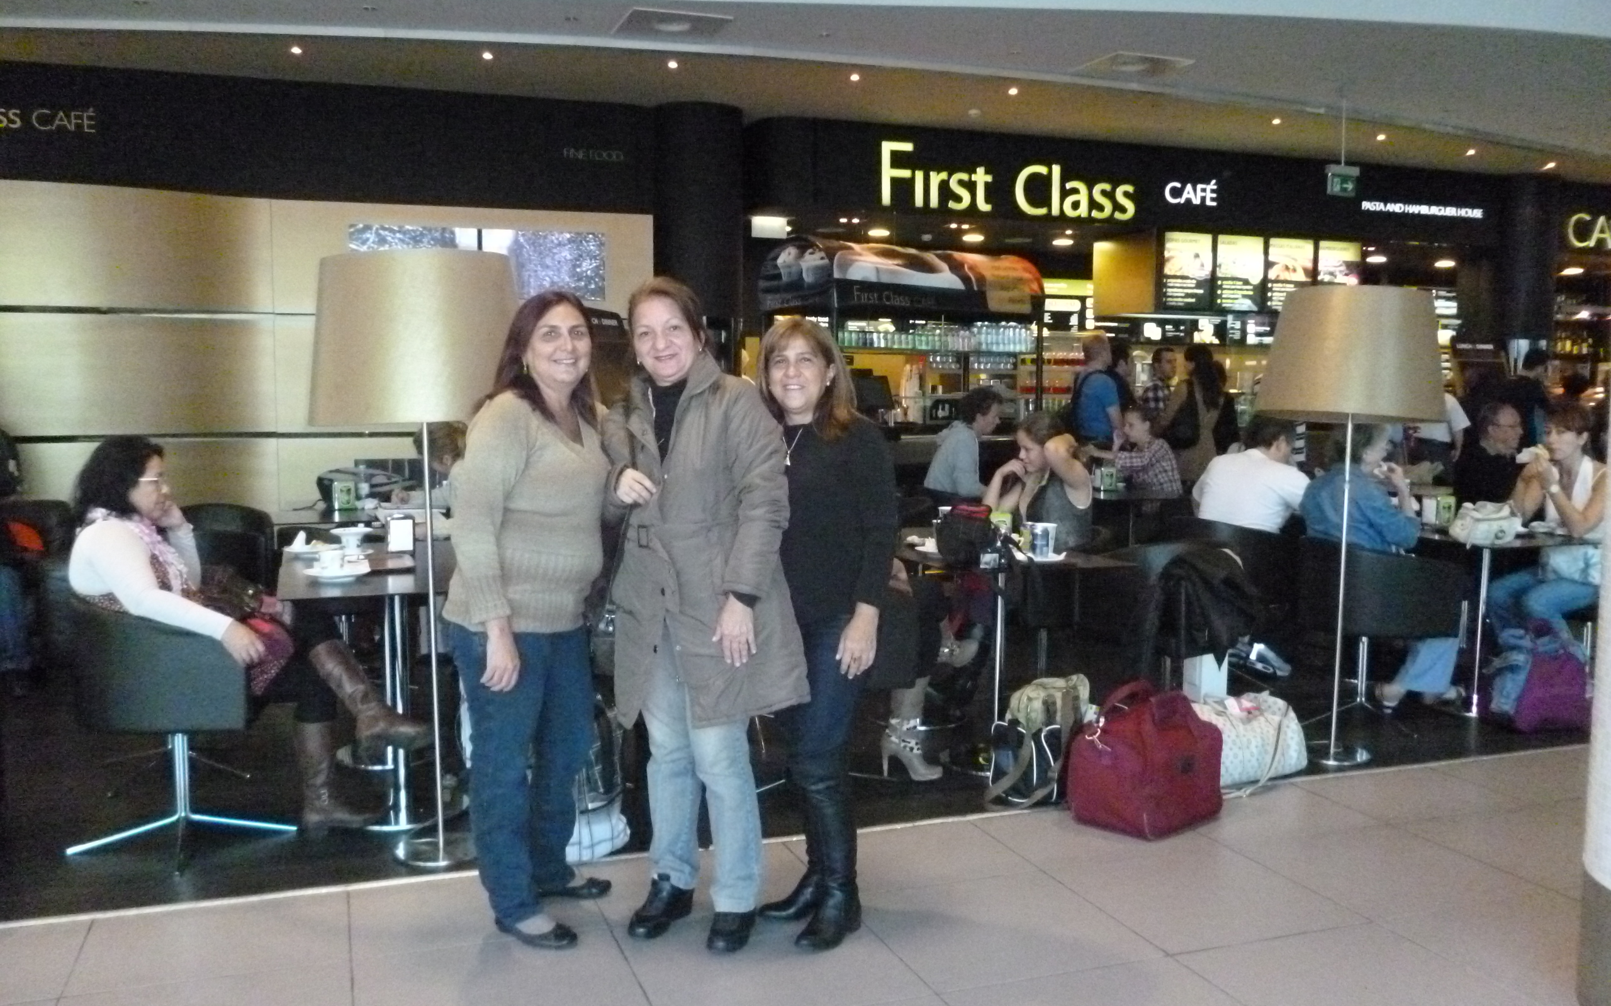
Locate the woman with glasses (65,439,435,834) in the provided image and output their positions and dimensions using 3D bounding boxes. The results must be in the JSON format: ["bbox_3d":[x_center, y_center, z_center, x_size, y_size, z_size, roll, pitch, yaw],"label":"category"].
[{"bbox_3d":[-1.657,0.386,3.952,1.030,1.220,0.540,-1,5,-14],"label":"woman with glasses"}]

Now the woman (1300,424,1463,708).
[{"bbox_3d":[2.527,0.258,5.646,0.800,1.260,0.520,-1,5,-20],"label":"woman"}]

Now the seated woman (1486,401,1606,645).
[{"bbox_3d":[3.316,0.223,5.738,0.770,1.290,0.500,-1,5,-20],"label":"seated woman"}]

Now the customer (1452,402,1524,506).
[{"bbox_3d":[3.140,0.193,6.065,0.520,1.270,0.800,4,6,35],"label":"customer"}]

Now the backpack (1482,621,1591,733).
[{"bbox_3d":[2.984,0.696,5.408,0.420,0.430,0.300,1,5,5],"label":"backpack"}]

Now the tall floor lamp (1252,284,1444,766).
[{"bbox_3d":[1.960,0.085,4.747,0.660,1.710,0.660,0,5,0],"label":"tall floor lamp"}]

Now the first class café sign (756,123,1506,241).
[{"bbox_3d":[2.958,-2.555,10.581,7.000,0.660,0.180,-1,5,-19],"label":"first class café sign"}]

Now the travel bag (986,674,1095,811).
[{"bbox_3d":[0.784,0.775,4.324,0.320,0.380,0.240,1,5,10],"label":"travel bag"}]

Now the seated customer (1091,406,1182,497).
[{"bbox_3d":[2.003,0.054,7.878,0.670,1.270,0.460,-1,5,-20],"label":"seated customer"}]

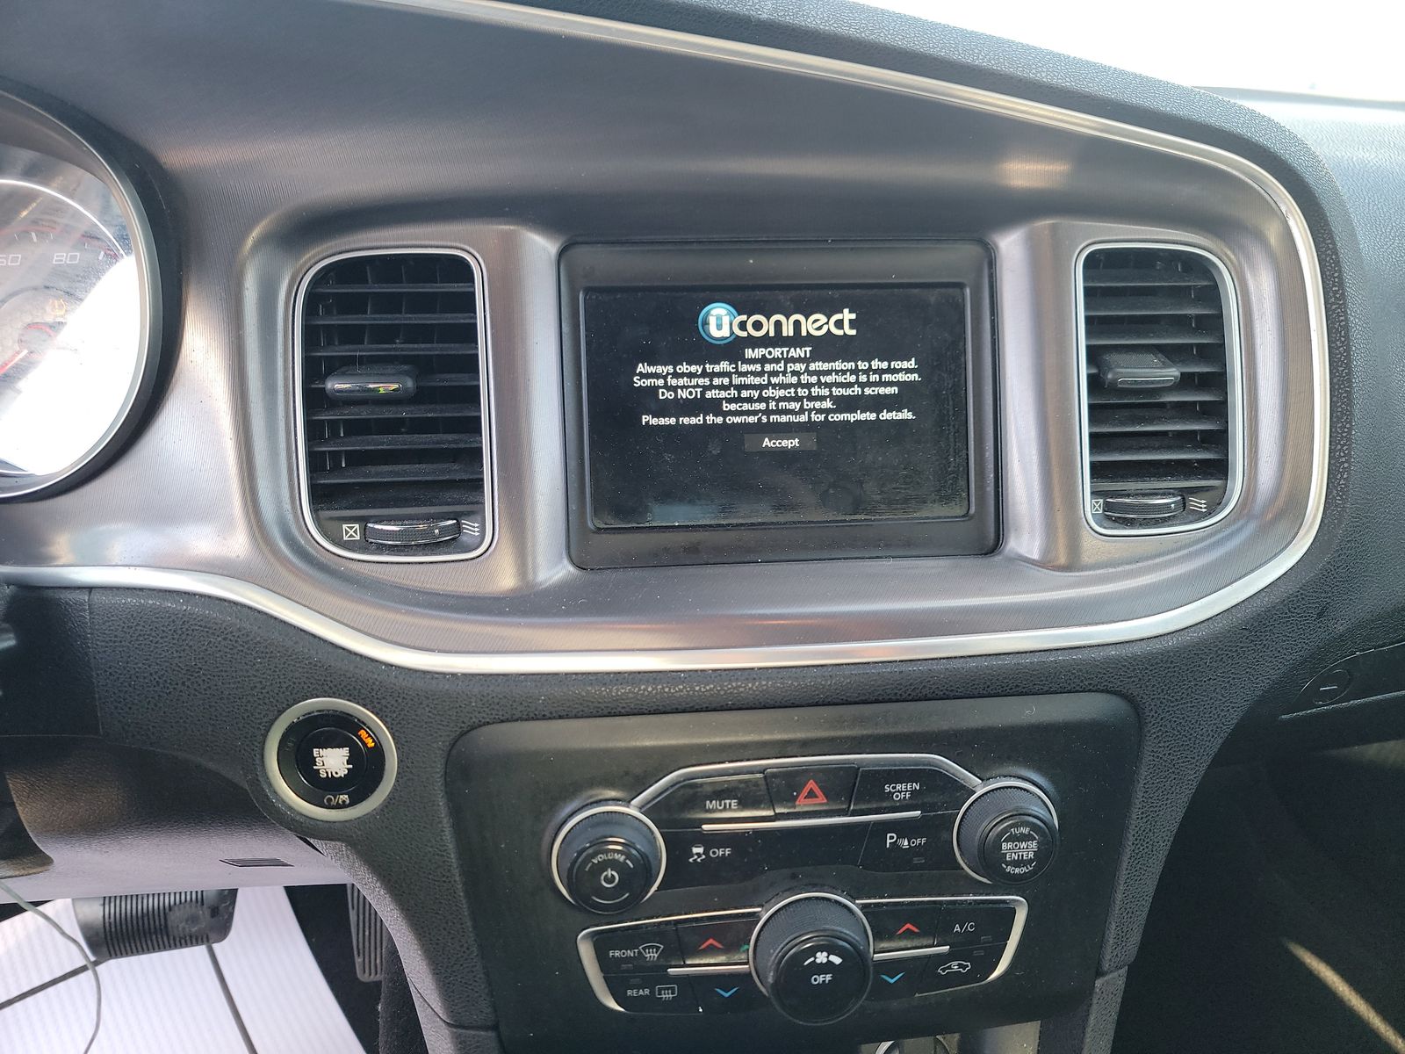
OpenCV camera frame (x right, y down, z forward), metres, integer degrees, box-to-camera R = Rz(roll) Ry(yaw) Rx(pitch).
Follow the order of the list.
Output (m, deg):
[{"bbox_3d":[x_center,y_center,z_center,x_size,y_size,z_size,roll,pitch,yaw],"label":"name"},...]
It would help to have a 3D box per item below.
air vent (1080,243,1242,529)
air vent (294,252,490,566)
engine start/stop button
[{"bbox_3d":[0.189,-0.057,0.419,0.072,0.122,0.030,-2,0,-5],"label":"air vent"},{"bbox_3d":[-0.121,-0.047,0.393,0.072,0.122,0.030,-2,0,-5],"label":"air vent"},{"bbox_3d":[-0.142,0.088,0.377,0.051,0.051,0.016,-2,8,-1],"label":"engine start/stop button"}]

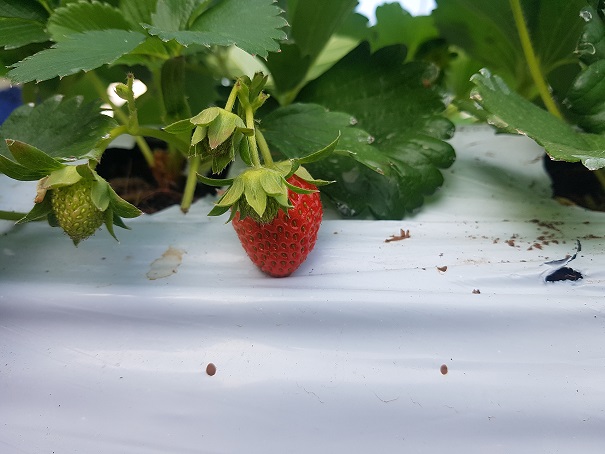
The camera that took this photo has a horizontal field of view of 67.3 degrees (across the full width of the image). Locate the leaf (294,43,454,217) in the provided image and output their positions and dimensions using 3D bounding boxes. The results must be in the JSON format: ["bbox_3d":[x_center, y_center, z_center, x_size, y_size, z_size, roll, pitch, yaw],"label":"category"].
[{"bbox_3d":[0.039,-0.053,0.245,0.086,0.083,0.045,0,20,0],"label":"leaf"}]

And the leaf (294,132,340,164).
[{"bbox_3d":[0.006,-0.031,0.178,0.018,0.011,0.008,0,20,0],"label":"leaf"}]

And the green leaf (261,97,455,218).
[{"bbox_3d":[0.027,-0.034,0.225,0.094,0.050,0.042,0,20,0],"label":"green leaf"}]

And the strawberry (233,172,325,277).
[{"bbox_3d":[-0.010,-0.001,0.180,0.035,0.041,0.035,-7,20,3],"label":"strawberry"}]

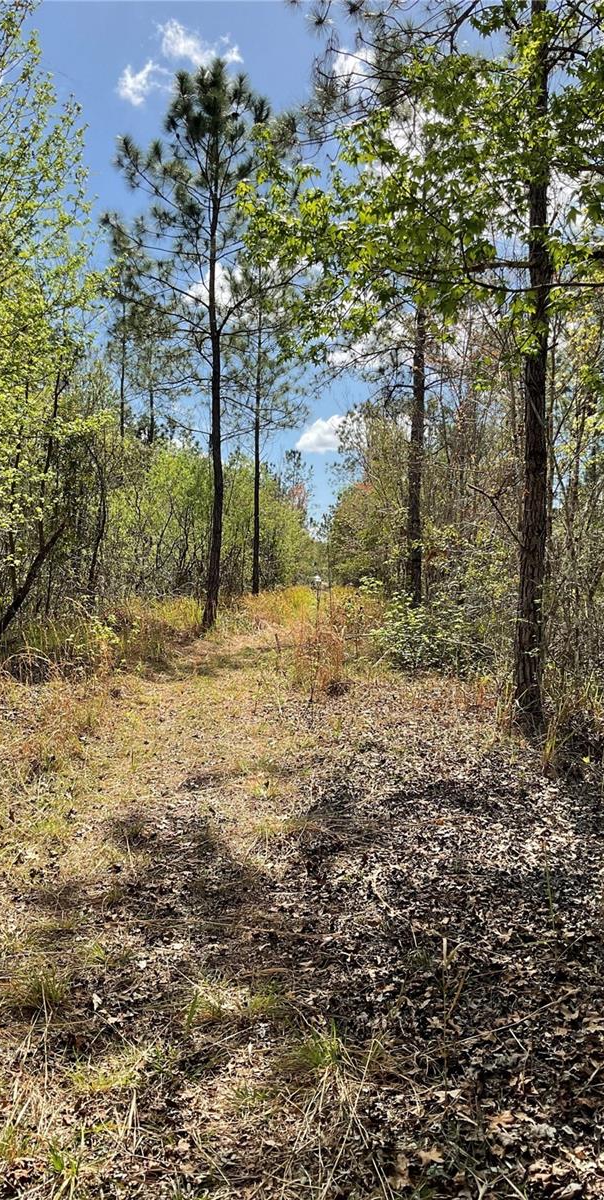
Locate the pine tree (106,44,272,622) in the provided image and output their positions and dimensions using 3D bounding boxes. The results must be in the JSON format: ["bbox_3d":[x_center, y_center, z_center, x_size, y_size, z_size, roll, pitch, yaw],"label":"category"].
[{"bbox_3d":[-2.250,-5.200,20.800,3.500,11.650,3.300,1,2,0],"label":"pine tree"}]

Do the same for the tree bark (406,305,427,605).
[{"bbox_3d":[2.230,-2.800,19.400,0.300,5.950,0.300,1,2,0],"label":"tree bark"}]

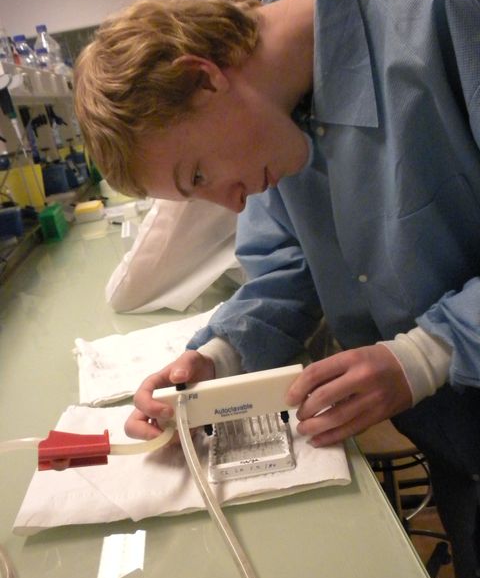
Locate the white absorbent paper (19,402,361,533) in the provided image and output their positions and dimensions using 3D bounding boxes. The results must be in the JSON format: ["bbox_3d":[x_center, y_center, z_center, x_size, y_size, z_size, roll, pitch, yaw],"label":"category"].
[{"bbox_3d":[-0.057,0.169,0.757,0.318,0.014,0.258,-9,16,1],"label":"white absorbent paper"}]

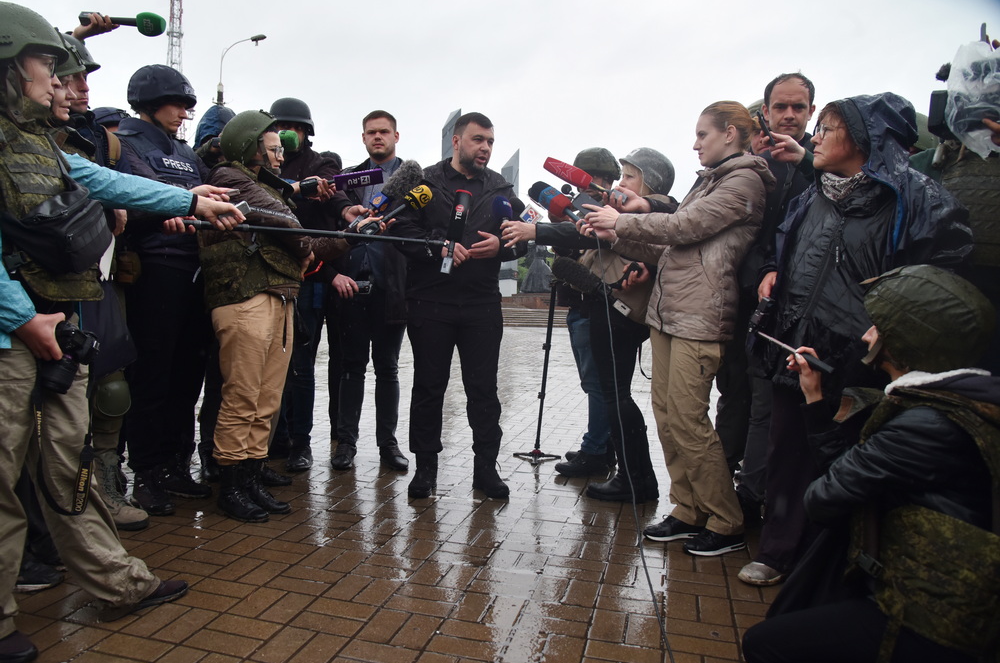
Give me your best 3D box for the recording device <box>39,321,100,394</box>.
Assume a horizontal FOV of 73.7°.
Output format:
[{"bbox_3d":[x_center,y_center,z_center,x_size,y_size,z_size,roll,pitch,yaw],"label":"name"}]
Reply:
[{"bbox_3d":[-1.074,0.062,1.660,0.130,0.160,0.100,19,-12,-30],"label":"recording device"}]

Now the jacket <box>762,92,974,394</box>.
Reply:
[{"bbox_3d":[1.240,-0.287,2.280,0.420,1.000,0.600,0,4,-26],"label":"jacket"}]

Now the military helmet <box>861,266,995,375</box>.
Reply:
[{"bbox_3d":[1.085,-0.030,1.680,0.250,0.210,0.290,-1,29,-46],"label":"military helmet"}]

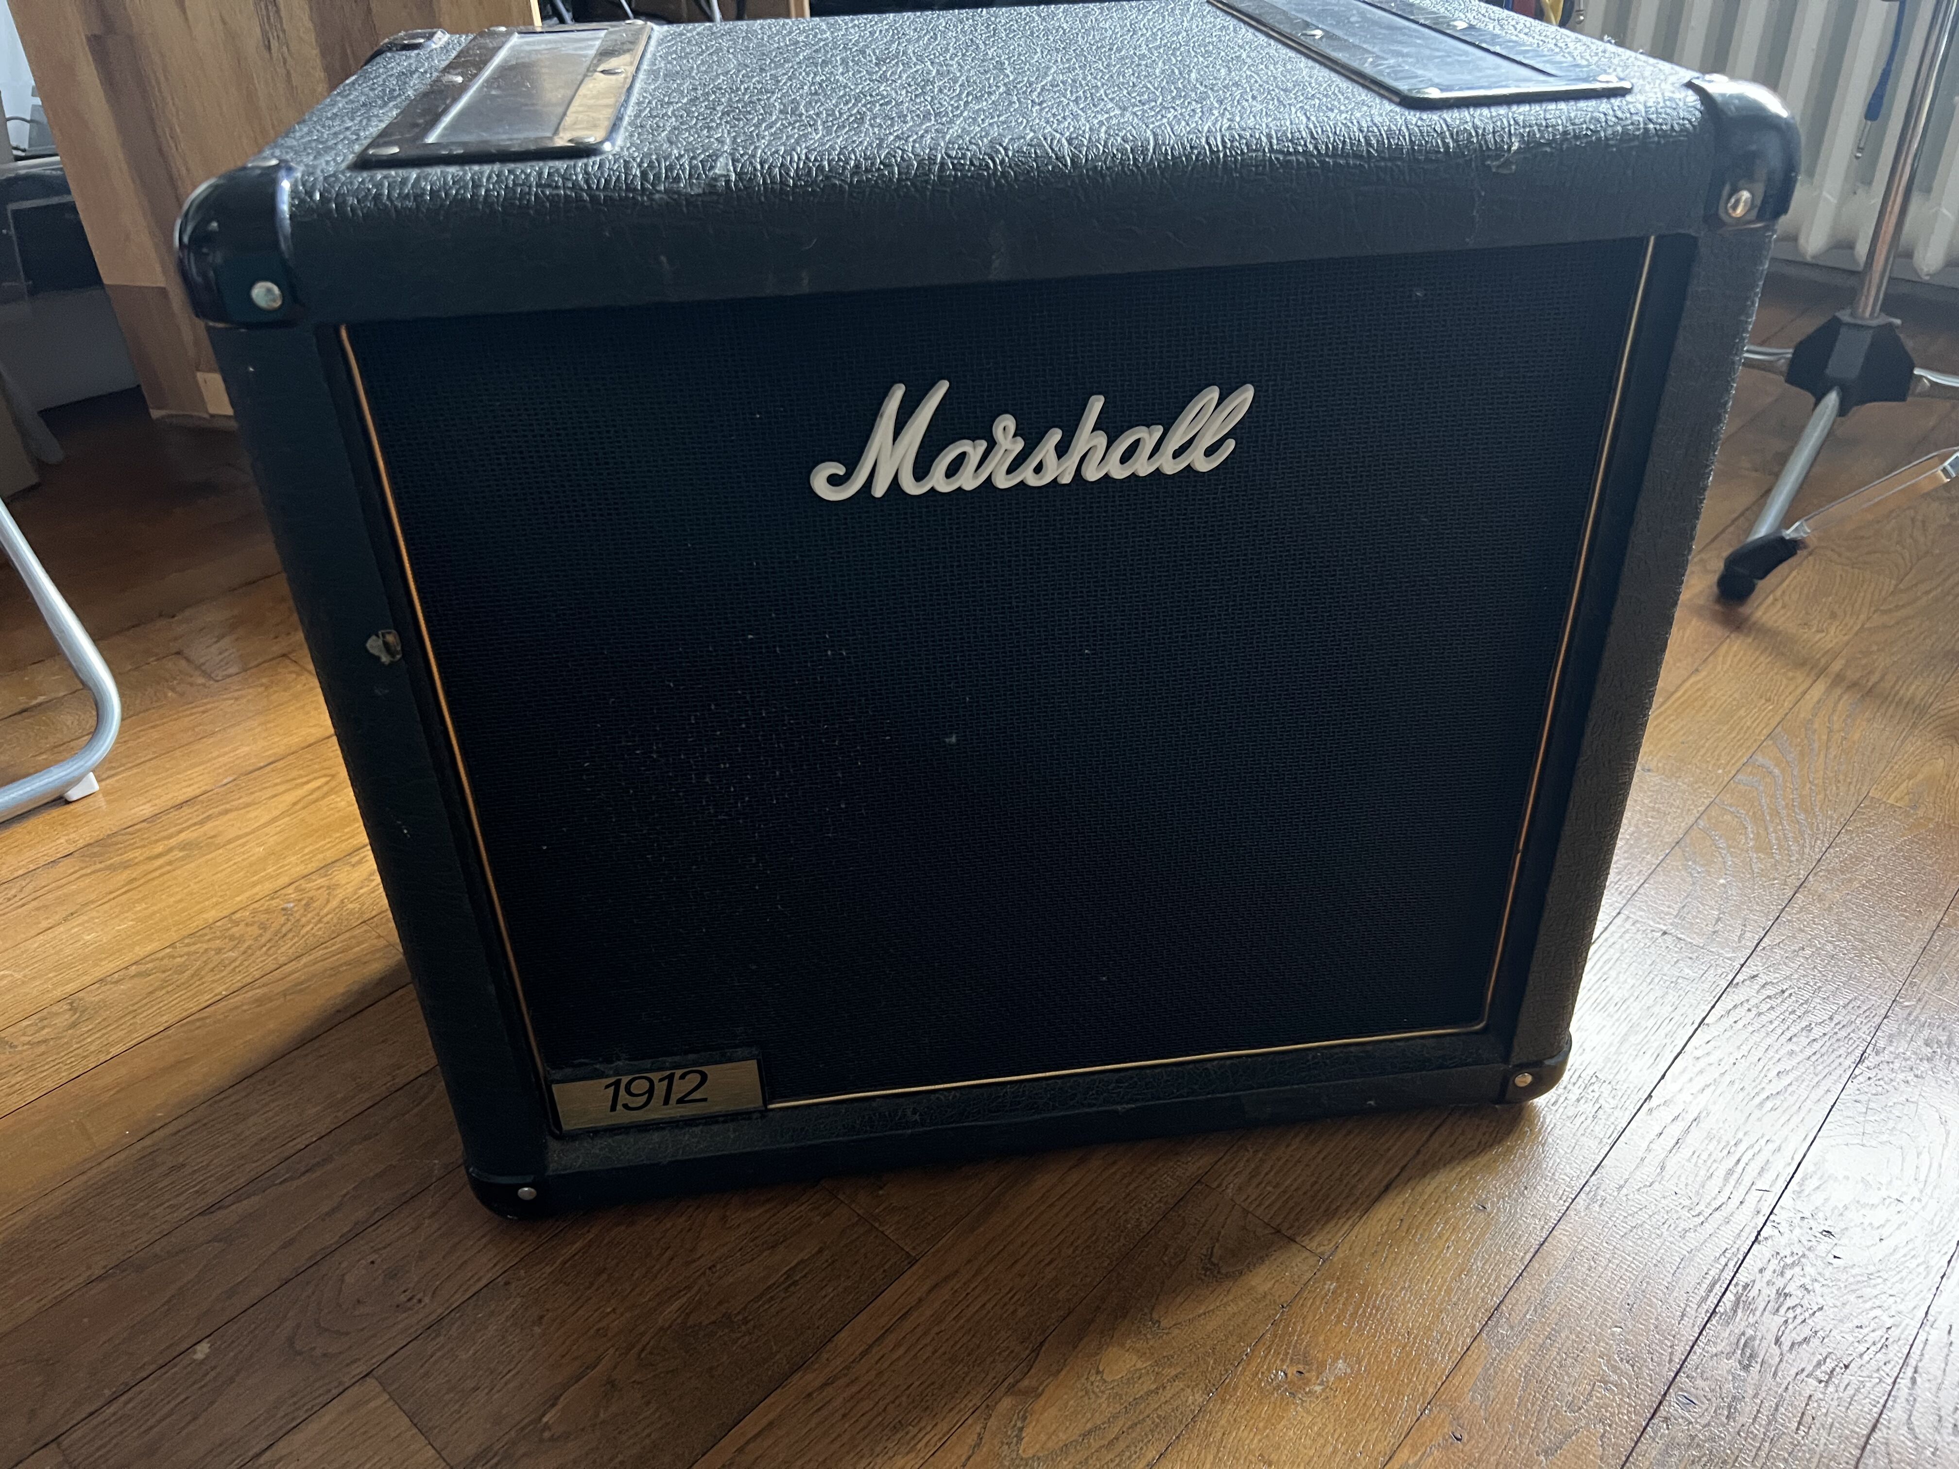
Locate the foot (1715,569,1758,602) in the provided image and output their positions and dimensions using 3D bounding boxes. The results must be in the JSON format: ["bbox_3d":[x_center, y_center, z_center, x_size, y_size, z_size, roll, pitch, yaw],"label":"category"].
[{"bbox_3d":[0.588,-0.119,1.141,0.028,0.020,0.028,16,38,25],"label":"foot"}]

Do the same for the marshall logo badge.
[{"bbox_3d":[0.018,-0.105,0.510,0.156,0.039,0.008,-5,33,-5],"label":"marshall logo badge"}]

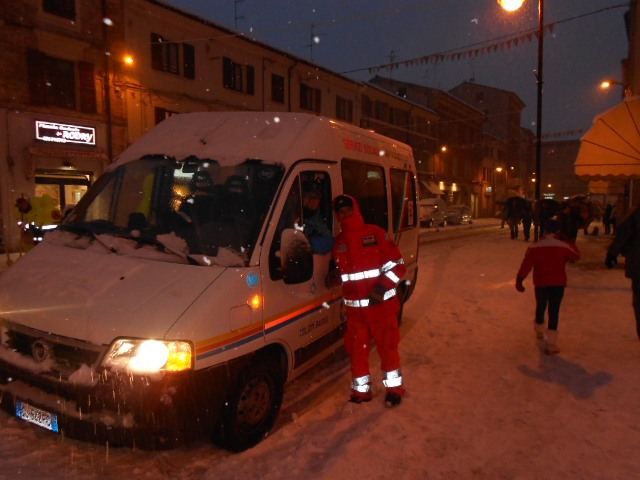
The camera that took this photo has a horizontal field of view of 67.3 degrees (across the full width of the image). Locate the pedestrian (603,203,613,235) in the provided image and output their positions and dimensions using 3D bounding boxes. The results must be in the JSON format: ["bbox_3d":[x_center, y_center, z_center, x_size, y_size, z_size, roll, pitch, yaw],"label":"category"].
[{"bbox_3d":[14.914,-1.092,24.902,0.500,1.720,0.380,2,5,40],"label":"pedestrian"}]

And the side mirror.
[{"bbox_3d":[-0.155,0.118,3.285,0.200,0.380,0.150,1,4,26],"label":"side mirror"}]

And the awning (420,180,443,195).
[{"bbox_3d":[10.019,-4.669,43.000,1.150,1.150,2.600,2,4,34],"label":"awning"}]

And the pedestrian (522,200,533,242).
[{"bbox_3d":[9.421,-0.833,21.799,0.520,1.760,0.400,1,4,30],"label":"pedestrian"}]

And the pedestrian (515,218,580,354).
[{"bbox_3d":[2.553,0.472,5.370,0.660,1.470,0.420,1,4,27],"label":"pedestrian"}]

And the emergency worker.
[{"bbox_3d":[0.392,0.480,3.866,0.600,1.710,0.420,0,4,18],"label":"emergency worker"}]

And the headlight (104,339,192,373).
[{"bbox_3d":[-0.932,0.635,2.618,0.440,0.195,0.240,1,4,26],"label":"headlight"}]

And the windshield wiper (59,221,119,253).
[{"bbox_3d":[-1.731,-0.033,3.594,0.680,0.170,0.150,2,5,38],"label":"windshield wiper"}]

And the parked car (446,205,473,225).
[{"bbox_3d":[11.342,-1.984,40.590,1.720,1.580,4.100,2,4,34],"label":"parked car"}]

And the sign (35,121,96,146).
[{"bbox_3d":[-9.477,-3.947,17.900,0.150,0.780,2.350,2,5,36],"label":"sign"}]

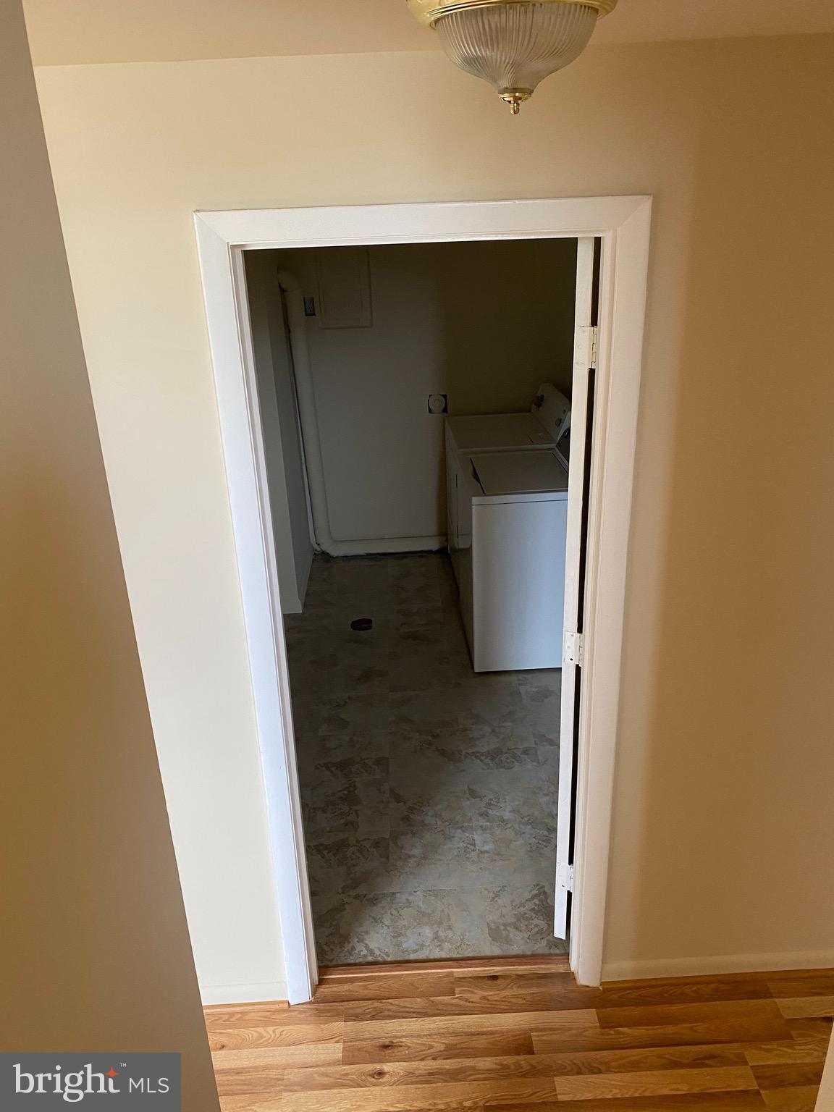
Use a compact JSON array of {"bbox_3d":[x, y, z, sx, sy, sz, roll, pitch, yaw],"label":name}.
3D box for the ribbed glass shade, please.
[{"bbox_3d":[0.126,-0.631,1.069,0.207,0.100,0.207,-3,23,-2],"label":"ribbed glass shade"}]

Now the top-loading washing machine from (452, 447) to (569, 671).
[{"bbox_3d":[0.584,-0.088,4.193,0.680,1.085,0.715,-3,23,-2],"label":"top-loading washing machine"}]

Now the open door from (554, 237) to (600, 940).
[{"bbox_3d":[0.541,0.102,2.491,0.036,2.015,0.750,7,24,21],"label":"open door"}]

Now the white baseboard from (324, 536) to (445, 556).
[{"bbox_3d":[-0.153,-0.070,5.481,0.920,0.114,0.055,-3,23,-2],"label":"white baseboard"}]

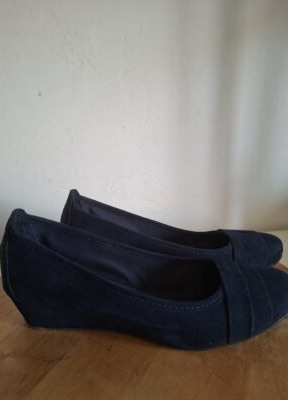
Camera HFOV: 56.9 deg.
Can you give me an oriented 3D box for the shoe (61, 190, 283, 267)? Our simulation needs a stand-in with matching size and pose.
[{"bbox_3d":[0.033,0.038,0.297,0.246,0.096,0.080,1,15,3],"label":"shoe"}]

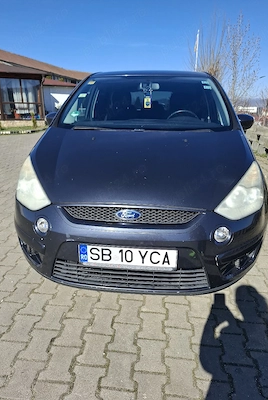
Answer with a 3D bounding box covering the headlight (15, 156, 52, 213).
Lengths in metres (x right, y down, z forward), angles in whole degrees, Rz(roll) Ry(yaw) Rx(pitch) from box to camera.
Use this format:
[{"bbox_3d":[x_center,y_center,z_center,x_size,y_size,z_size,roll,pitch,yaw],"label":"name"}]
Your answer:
[{"bbox_3d":[-0.628,-0.121,1.726,0.390,0.290,0.540,2,18,5],"label":"headlight"}]

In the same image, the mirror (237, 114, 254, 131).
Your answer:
[{"bbox_3d":[1.092,-0.773,2.660,0.240,0.165,0.150,2,18,5],"label":"mirror"}]

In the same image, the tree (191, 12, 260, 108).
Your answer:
[{"bbox_3d":[5.176,-7.208,15.497,4.120,6.350,3.800,2,18,5],"label":"tree"}]

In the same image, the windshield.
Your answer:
[{"bbox_3d":[0.116,-0.928,2.504,1.500,0.170,1.070,2,49,5],"label":"windshield"}]

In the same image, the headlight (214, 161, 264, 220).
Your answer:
[{"bbox_3d":[0.646,-0.068,1.616,0.390,0.290,0.540,2,18,5],"label":"headlight"}]

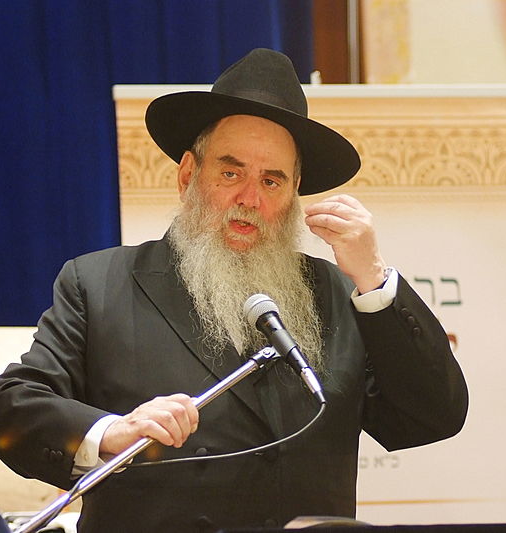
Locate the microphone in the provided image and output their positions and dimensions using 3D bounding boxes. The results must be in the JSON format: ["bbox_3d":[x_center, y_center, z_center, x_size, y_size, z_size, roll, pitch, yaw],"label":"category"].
[{"bbox_3d":[0.055,0.127,5.050,0.053,0.218,0.053,-34,-29,0],"label":"microphone"}]

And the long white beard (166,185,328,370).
[{"bbox_3d":[-0.009,0.019,5.180,0.225,0.310,0.170,-6,-2,-11],"label":"long white beard"}]

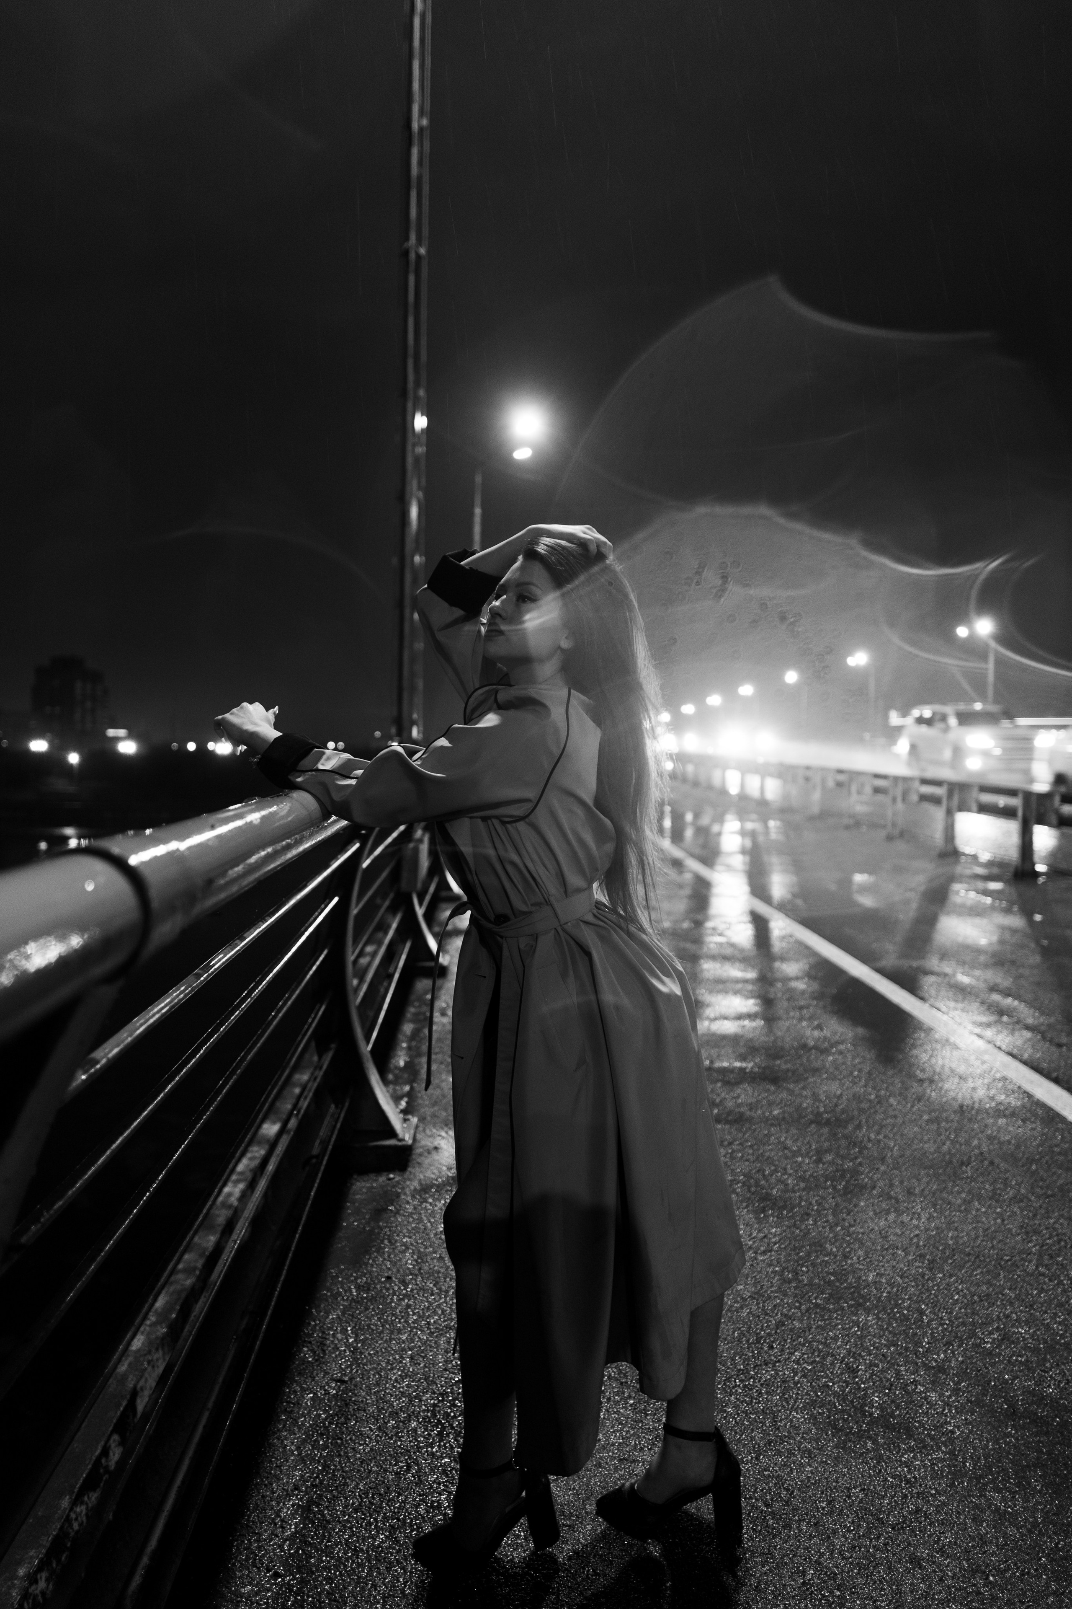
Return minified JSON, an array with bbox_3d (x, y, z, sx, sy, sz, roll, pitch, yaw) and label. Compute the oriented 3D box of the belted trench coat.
[{"bbox_3d":[-0.060,0.361,1.860,0.800,1.580,0.520,0,3,-16],"label":"belted trench coat"}]

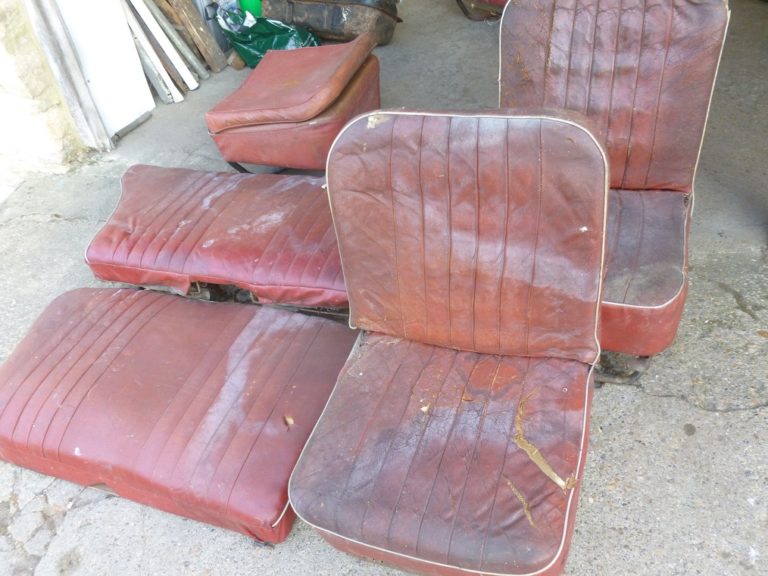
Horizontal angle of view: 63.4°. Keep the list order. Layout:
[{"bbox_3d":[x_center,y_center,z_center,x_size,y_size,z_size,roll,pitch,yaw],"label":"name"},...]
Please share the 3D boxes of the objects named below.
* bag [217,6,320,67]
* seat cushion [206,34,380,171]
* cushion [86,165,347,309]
[{"bbox_3d":[-0.592,-1.383,3.408,0.520,0.240,0.340,7,43,19],"label":"bag"},{"bbox_3d":[-0.326,-0.734,2.475,0.520,0.310,0.570,7,43,19],"label":"seat cushion"},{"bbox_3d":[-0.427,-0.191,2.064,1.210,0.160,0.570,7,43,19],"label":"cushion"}]

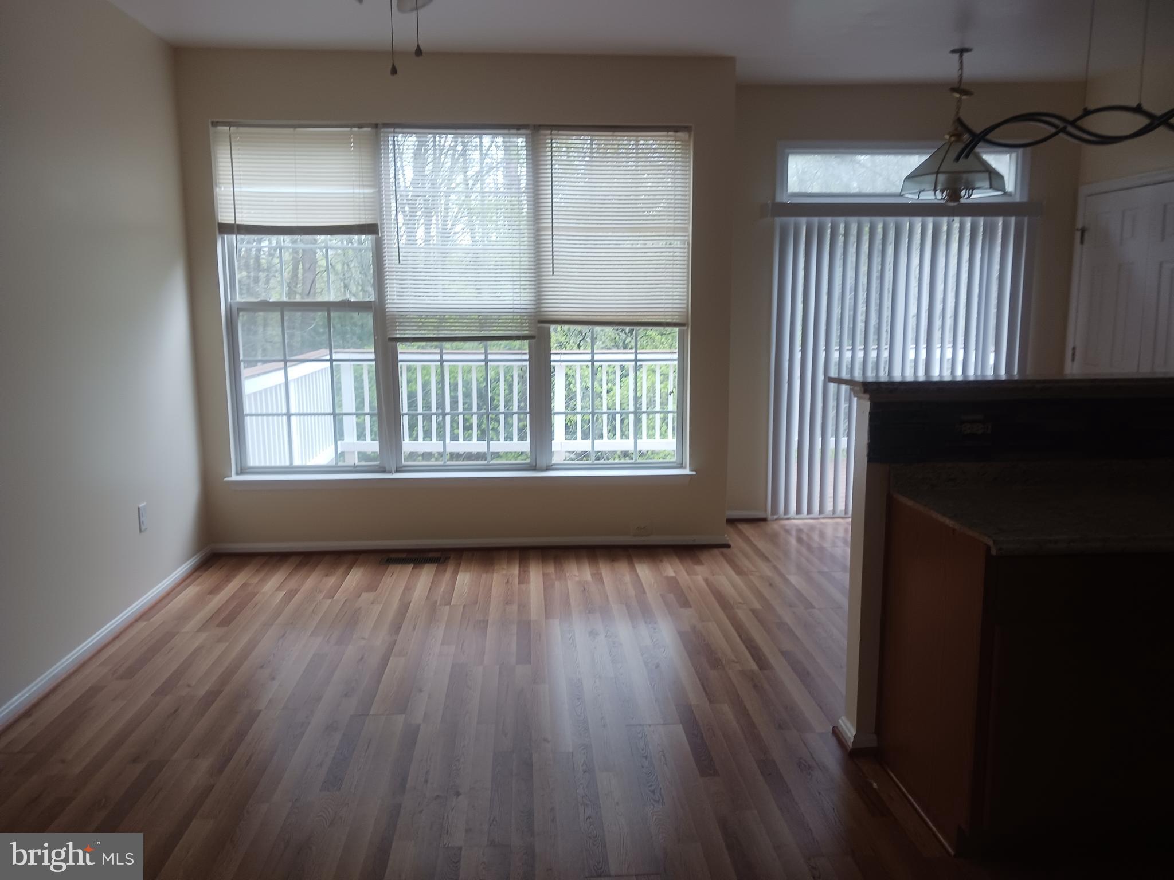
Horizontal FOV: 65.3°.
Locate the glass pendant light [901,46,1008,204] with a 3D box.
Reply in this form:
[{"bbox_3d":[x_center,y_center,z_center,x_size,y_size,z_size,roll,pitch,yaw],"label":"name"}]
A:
[{"bbox_3d":[1.988,-1.671,4.901,0.586,0.791,0.530,2,9,11],"label":"glass pendant light"}]

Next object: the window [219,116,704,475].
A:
[{"bbox_3d":[-0.708,-0.765,5.155,2.586,1.914,0.110,-1,9,-4],"label":"window"}]

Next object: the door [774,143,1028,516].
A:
[{"bbox_3d":[1.994,-0.677,5.947,1.630,2.393,0.120,-1,9,-4],"label":"door"}]

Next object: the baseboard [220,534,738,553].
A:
[{"bbox_3d":[-0.664,0.600,5.336,3.014,0.083,0.025,-1,9,-4],"label":"baseboard"}]

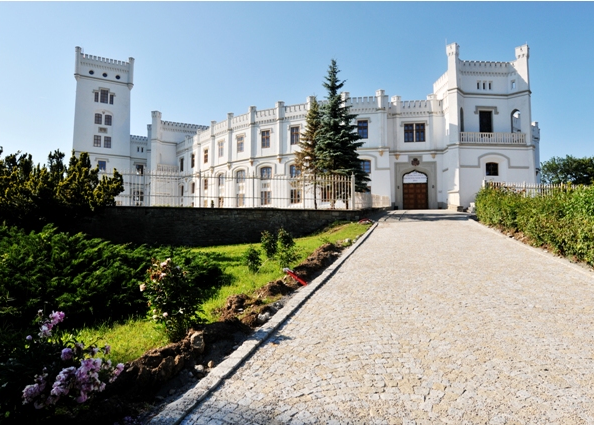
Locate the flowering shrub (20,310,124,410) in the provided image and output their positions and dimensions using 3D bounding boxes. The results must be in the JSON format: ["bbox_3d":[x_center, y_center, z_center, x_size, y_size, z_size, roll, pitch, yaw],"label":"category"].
[{"bbox_3d":[-1.784,1.179,2.950,0.850,0.820,0.750,0,-4,0],"label":"flowering shrub"}]

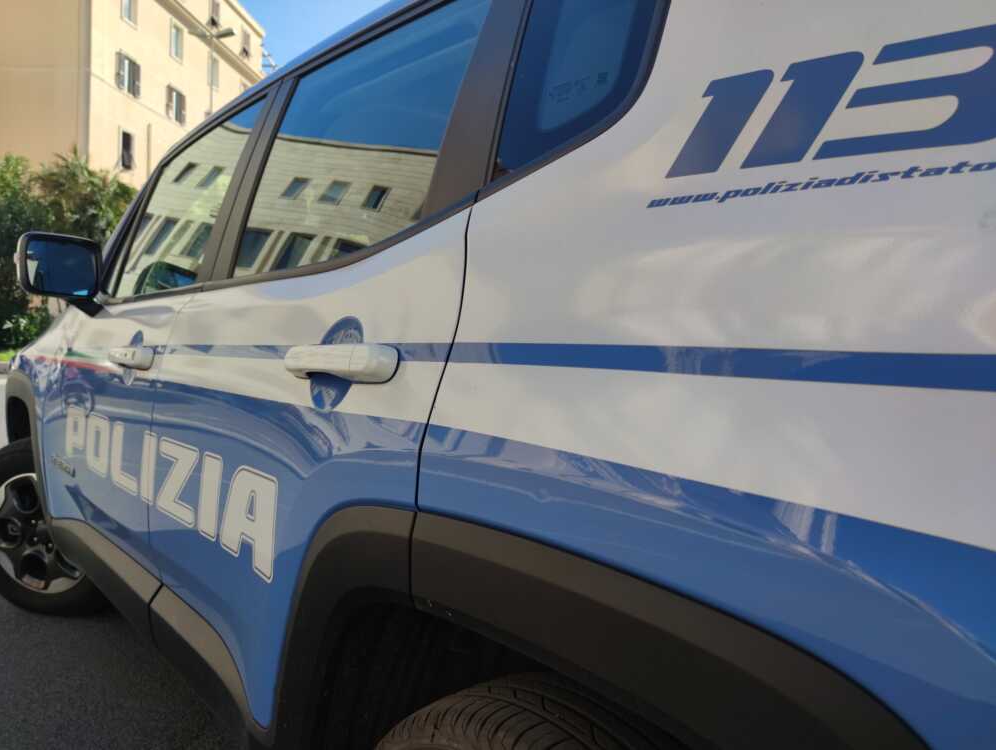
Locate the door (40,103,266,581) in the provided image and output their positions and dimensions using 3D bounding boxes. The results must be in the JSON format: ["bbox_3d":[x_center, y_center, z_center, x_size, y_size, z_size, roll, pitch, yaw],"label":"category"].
[{"bbox_3d":[-0.988,-0.083,1.931,0.265,1.160,1.170,1,1,-42],"label":"door"}]

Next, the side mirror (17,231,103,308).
[{"bbox_3d":[-1.317,-0.304,2.084,0.212,0.212,0.130,1,1,-42],"label":"side mirror"}]

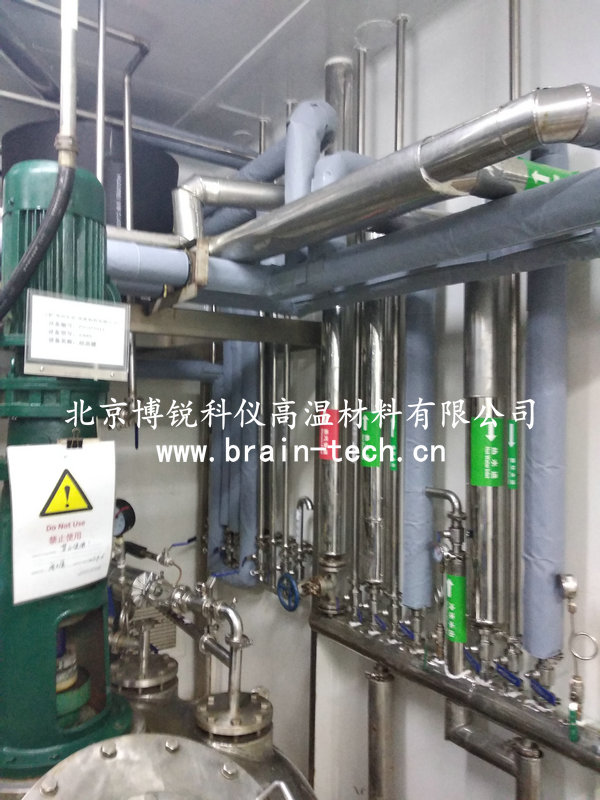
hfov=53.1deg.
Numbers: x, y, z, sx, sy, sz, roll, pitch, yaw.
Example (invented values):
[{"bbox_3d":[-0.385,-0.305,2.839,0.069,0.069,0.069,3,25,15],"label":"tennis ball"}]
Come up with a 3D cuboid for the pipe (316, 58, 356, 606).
[{"bbox_3d":[0.137,-0.235,2.240,0.110,2.060,0.110,1,0,-35],"label":"pipe"}]

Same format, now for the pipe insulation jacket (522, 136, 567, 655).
[{"bbox_3d":[0.624,0.000,1.530,0.095,1.300,0.095,1,0,-35],"label":"pipe insulation jacket"}]

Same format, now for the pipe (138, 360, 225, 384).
[{"bbox_3d":[-0.662,-0.156,3.250,0.530,0.108,0.108,2,-3,-36],"label":"pipe"}]

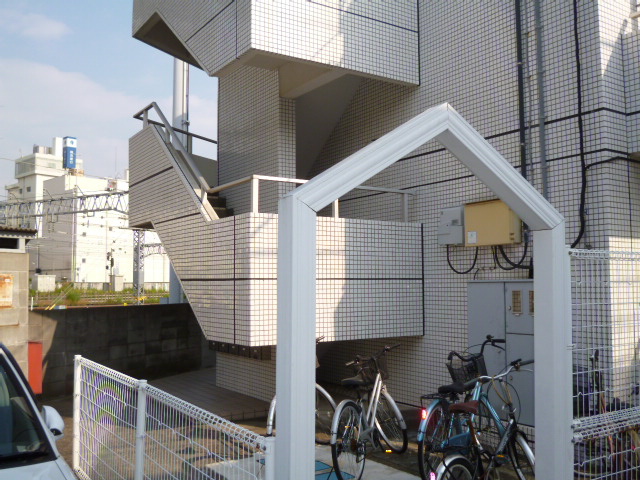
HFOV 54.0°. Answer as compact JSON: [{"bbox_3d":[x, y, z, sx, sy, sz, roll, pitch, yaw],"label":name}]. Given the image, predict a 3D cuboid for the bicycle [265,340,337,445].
[{"bbox_3d":[-0.150,1.557,6.073,0.570,1.080,1.800,-2,-4,20],"label":"bicycle"}]

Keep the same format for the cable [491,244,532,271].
[{"bbox_3d":[1.910,0.174,6.234,0.100,0.247,0.468,2,-5,-33],"label":"cable"}]

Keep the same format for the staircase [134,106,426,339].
[{"bbox_3d":[-0.853,-0.372,8.539,2.280,3.150,4.100,2,-5,-33],"label":"staircase"}]

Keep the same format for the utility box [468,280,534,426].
[{"bbox_3d":[1.887,1.071,6.140,0.220,1.352,0.980,2,-5,-33],"label":"utility box"}]

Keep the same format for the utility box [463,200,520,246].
[{"bbox_3d":[1.769,-0.162,6.433,0.180,0.440,0.574,2,-5,-33],"label":"utility box"}]

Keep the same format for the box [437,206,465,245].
[{"bbox_3d":[1.483,-0.142,6.923,0.120,0.409,0.363,2,-5,-33],"label":"box"}]

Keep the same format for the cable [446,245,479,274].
[{"bbox_3d":[1.535,0.215,6.795,0.070,0.311,0.461,2,-5,-33],"label":"cable"}]

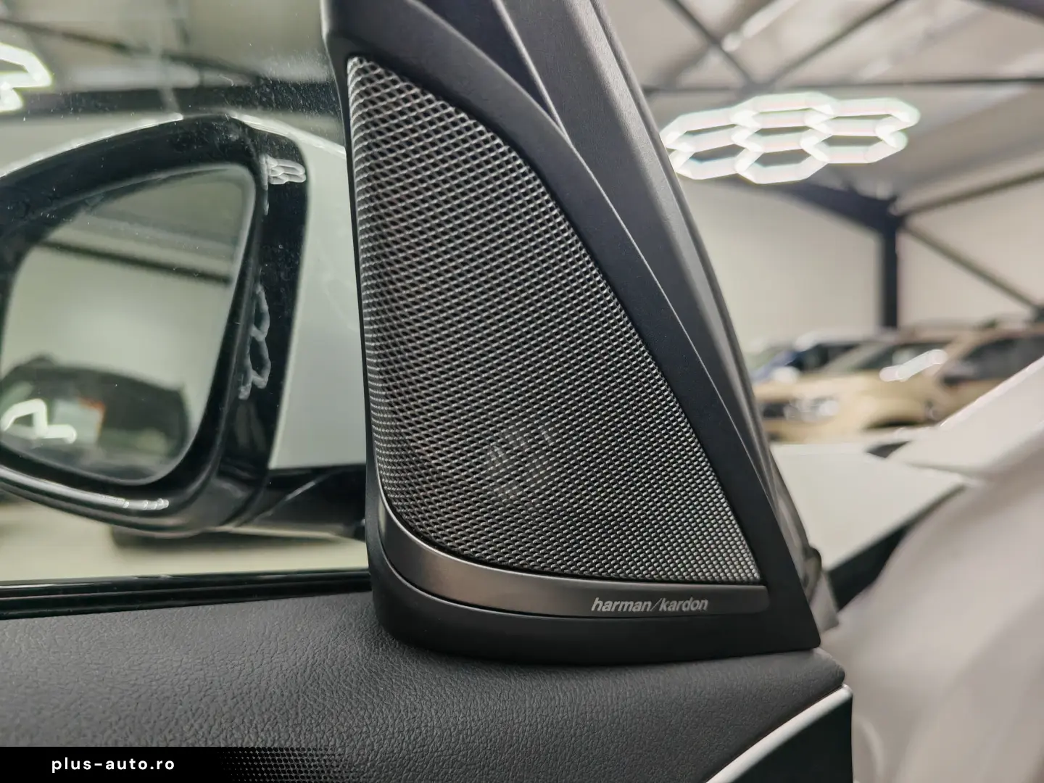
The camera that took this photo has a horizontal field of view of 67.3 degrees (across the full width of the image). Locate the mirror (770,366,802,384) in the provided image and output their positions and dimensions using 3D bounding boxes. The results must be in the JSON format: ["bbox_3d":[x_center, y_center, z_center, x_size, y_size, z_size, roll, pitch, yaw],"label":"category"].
[{"bbox_3d":[3.292,-0.209,9.800,0.150,0.180,0.250,0,1,-16],"label":"mirror"}]

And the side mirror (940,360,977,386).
[{"bbox_3d":[4.014,-0.165,7.200,0.150,0.180,0.250,0,1,-16],"label":"side mirror"}]

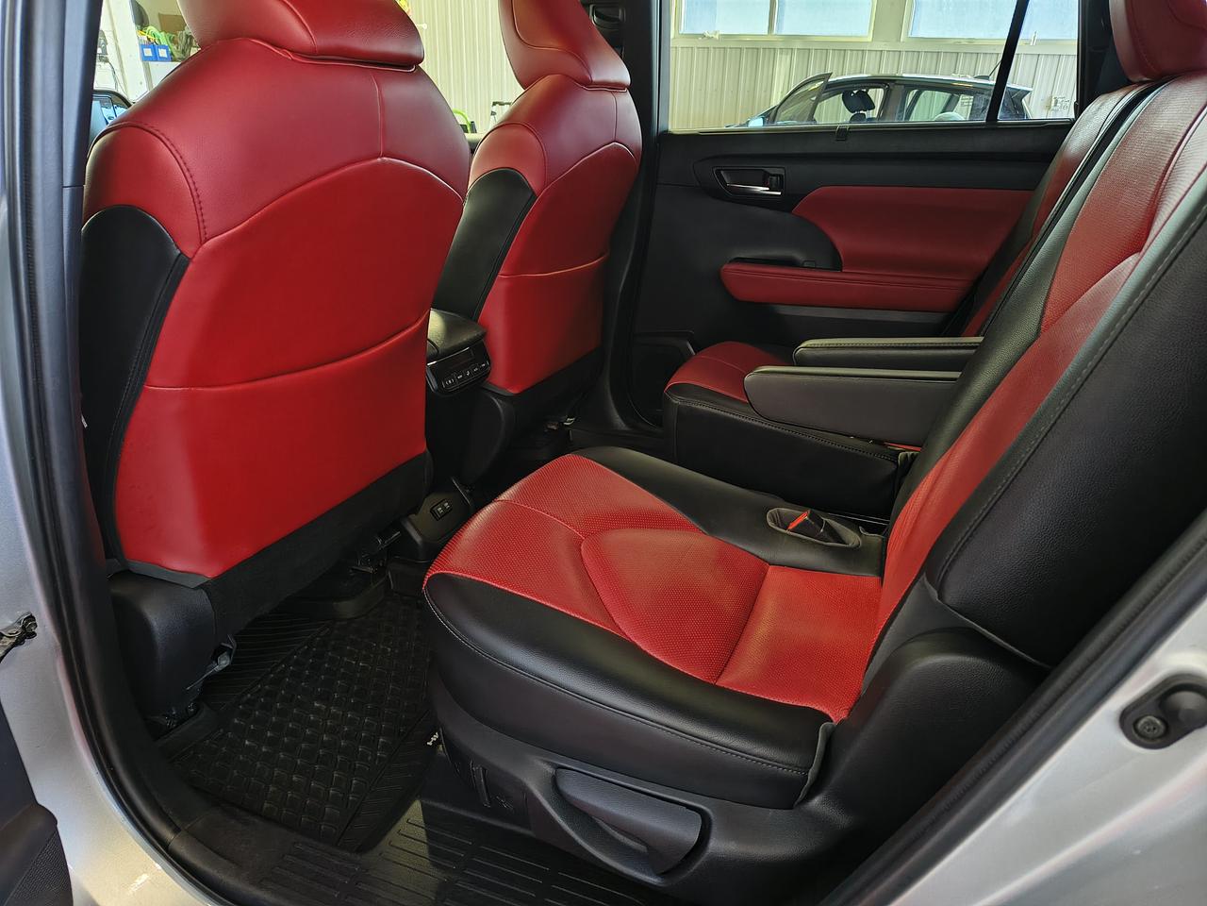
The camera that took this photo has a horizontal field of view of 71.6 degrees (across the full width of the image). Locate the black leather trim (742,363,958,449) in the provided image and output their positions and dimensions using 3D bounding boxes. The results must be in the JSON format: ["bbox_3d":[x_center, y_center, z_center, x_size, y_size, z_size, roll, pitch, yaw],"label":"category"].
[{"bbox_3d":[0.377,-0.080,1.226,0.345,0.110,0.070,6,24,21],"label":"black leather trim"}]

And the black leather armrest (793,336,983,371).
[{"bbox_3d":[0.482,-0.136,1.359,0.345,0.110,0.065,6,24,21],"label":"black leather armrest"}]

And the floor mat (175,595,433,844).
[{"bbox_3d":[-0.419,0.373,1.371,0.475,0.035,0.520,10,25,19],"label":"floor mat"}]

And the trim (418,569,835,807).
[{"bbox_3d":[0.020,0.251,0.955,0.475,0.158,0.140,14,27,17],"label":"trim"}]

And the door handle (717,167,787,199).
[{"bbox_3d":[0.343,-0.633,1.959,0.163,0.059,0.035,10,25,19],"label":"door handle"}]

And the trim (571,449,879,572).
[{"bbox_3d":[0.173,0.087,1.269,0.475,0.120,0.140,14,27,17],"label":"trim"}]

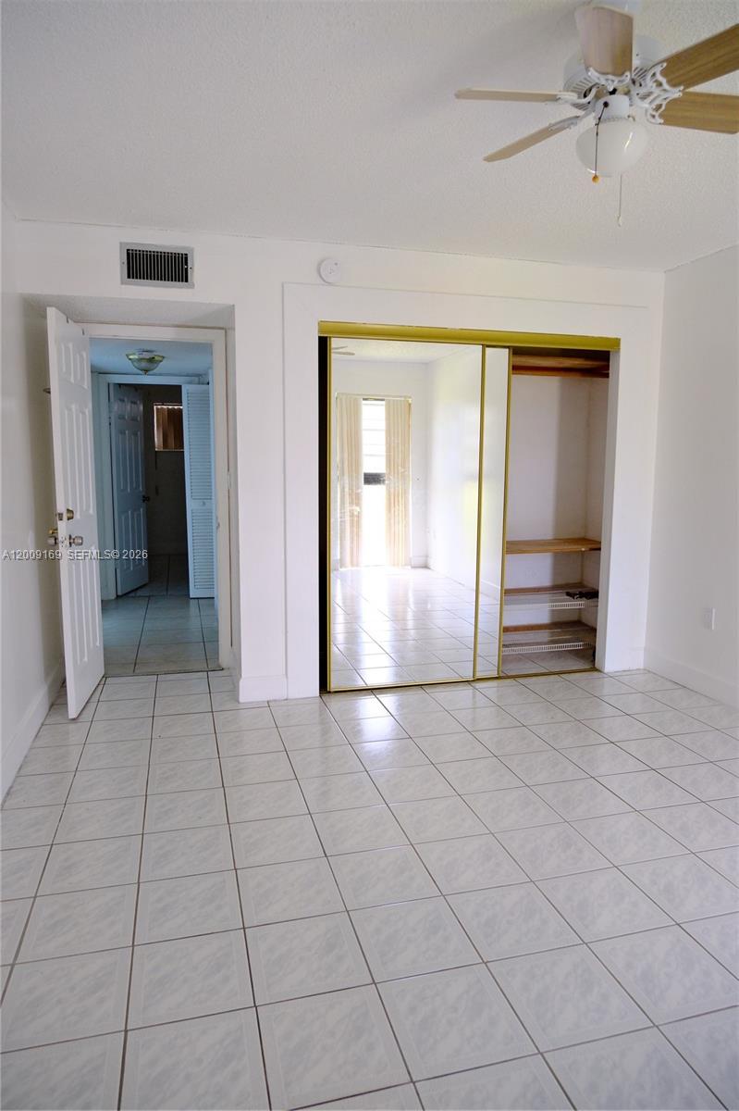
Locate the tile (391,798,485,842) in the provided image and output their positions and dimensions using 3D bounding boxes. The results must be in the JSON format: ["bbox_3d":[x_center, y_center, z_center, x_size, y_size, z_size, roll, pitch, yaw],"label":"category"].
[{"bbox_3d":[0.255,0.987,2.654,0.298,0.010,0.298,-2,8,-15],"label":"tile"}]

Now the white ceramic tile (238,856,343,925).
[{"bbox_3d":[-0.249,1.046,2.213,0.300,0.010,0.300,-2,8,-15],"label":"white ceramic tile"}]

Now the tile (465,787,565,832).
[{"bbox_3d":[0.546,0.978,2.732,0.298,0.010,0.298,-2,8,-15],"label":"tile"}]

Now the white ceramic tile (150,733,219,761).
[{"bbox_3d":[-0.857,0.895,3.285,0.298,0.010,0.298,-2,8,-15],"label":"white ceramic tile"}]

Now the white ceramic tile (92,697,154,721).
[{"bbox_3d":[-1.318,0.834,3.826,0.302,0.010,0.302,-2,8,-15],"label":"white ceramic tile"}]

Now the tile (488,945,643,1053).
[{"bbox_3d":[0.494,1.107,1.791,0.300,0.010,0.300,-2,8,-15],"label":"tile"}]

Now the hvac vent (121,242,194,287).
[{"bbox_3d":[-1.044,-1.429,3.500,0.351,0.200,0.020,-2,8,-15],"label":"hvac vent"}]

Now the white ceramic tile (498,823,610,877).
[{"bbox_3d":[0.627,1.019,2.449,0.300,0.010,0.300,-2,8,-15],"label":"white ceramic tile"}]

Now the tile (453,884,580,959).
[{"bbox_3d":[0.414,1.068,2.082,0.300,0.010,0.300,-2,8,-15],"label":"tile"}]

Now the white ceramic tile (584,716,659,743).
[{"bbox_3d":[1.263,0.871,3.545,0.298,0.010,0.298,-2,8,-15],"label":"white ceramic tile"}]

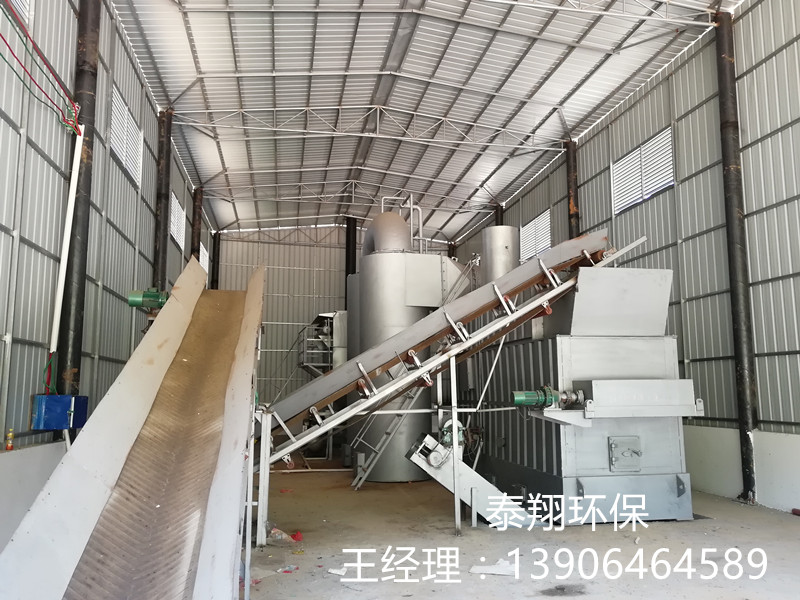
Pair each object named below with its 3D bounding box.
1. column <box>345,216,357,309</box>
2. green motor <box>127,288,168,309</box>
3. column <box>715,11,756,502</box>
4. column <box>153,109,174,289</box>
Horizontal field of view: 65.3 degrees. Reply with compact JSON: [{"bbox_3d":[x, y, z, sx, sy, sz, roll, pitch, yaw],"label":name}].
[{"bbox_3d":[-1.966,0.932,24.981,0.380,8.840,0.380,1,-8,-11],"label":"column"},{"bbox_3d":[-3.060,-0.016,7.622,0.490,0.250,0.220,1,-8,-11],"label":"green motor"},{"bbox_3d":[5.608,-0.917,10.355,0.265,8.250,0.265,1,-8,-11],"label":"column"},{"bbox_3d":[-5.446,-0.338,14.054,0.260,8.250,0.260,1,-8,-11],"label":"column"}]

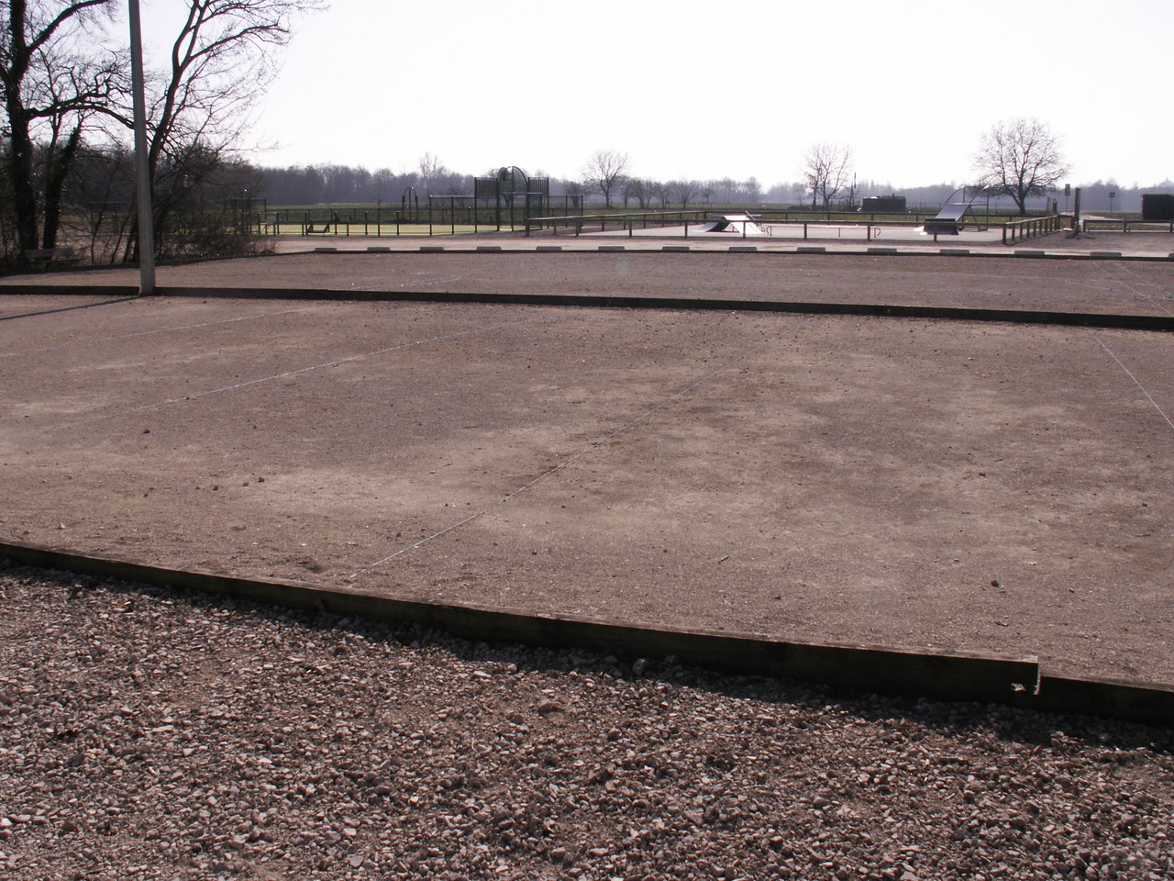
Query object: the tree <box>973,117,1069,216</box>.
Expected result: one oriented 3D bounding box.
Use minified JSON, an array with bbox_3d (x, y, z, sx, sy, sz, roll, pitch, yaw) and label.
[{"bbox_3d":[55.143,-34.758,151.039,11.767,12.110,11.767,0,11,0],"label":"tree"}]

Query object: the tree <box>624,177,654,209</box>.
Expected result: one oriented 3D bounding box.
[{"bbox_3d":[8.761,-41.783,200.689,4.813,5.465,4.813,0,11,0],"label":"tree"}]

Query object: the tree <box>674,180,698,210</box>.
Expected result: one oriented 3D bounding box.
[{"bbox_3d":[16.672,-41.633,200.710,3.911,5.162,3.911,0,11,0],"label":"tree"}]

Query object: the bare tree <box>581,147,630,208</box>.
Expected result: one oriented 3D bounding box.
[{"bbox_3d":[3.172,-44.069,200.232,7.803,9.822,7.803,0,11,0],"label":"bare tree"}]

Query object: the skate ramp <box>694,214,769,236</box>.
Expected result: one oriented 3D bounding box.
[{"bbox_3d":[7.640,-11.512,62.959,3.900,1.060,2.600,2,12,10],"label":"skate ramp"}]

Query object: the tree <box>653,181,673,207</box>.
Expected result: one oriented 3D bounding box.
[{"bbox_3d":[12.795,-41.598,200.722,3.610,4.632,3.610,0,11,0],"label":"tree"}]

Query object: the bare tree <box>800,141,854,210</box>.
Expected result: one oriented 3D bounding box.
[{"bbox_3d":[44.372,-48.919,219.606,9.544,12.255,9.544,0,11,0],"label":"bare tree"}]

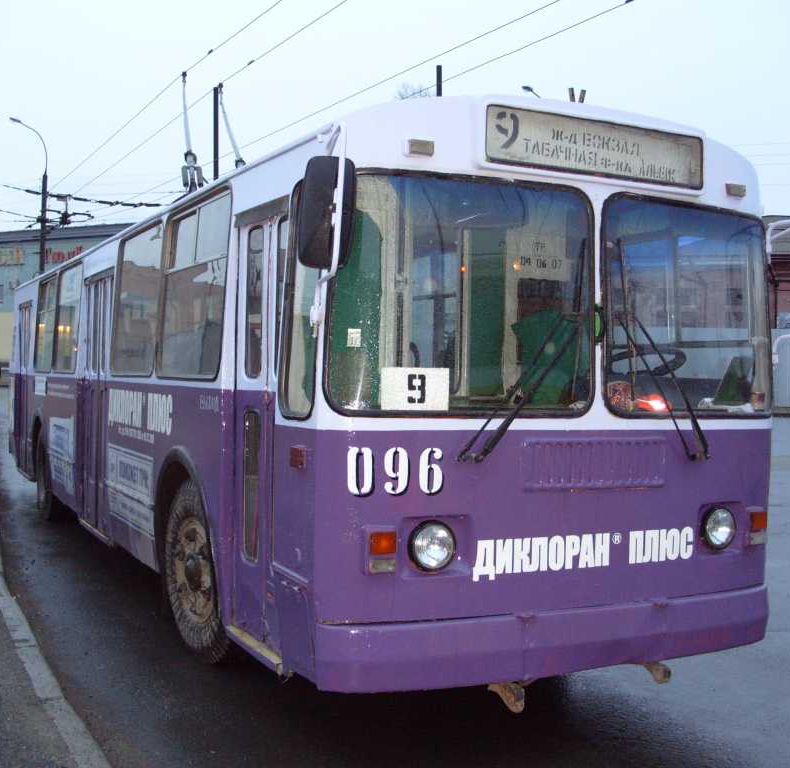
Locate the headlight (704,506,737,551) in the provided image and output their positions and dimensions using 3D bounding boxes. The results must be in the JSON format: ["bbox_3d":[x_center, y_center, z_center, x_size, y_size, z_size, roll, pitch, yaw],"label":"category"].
[{"bbox_3d":[1.577,0.700,5.032,0.200,0.207,0.085,1,1,-26],"label":"headlight"}]

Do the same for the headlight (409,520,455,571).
[{"bbox_3d":[0.157,0.676,4.324,0.200,0.207,0.085,1,1,-26],"label":"headlight"}]

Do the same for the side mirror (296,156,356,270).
[{"bbox_3d":[-0.237,-0.593,3.588,0.190,0.375,0.075,4,0,9],"label":"side mirror"}]

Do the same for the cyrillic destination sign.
[{"bbox_3d":[0.917,-1.056,4.684,1.190,0.250,0.060,1,1,-26],"label":"cyrillic destination sign"}]

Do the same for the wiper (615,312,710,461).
[{"bbox_3d":[1.236,-0.004,4.779,0.160,0.810,0.080,-35,16,-21],"label":"wiper"}]

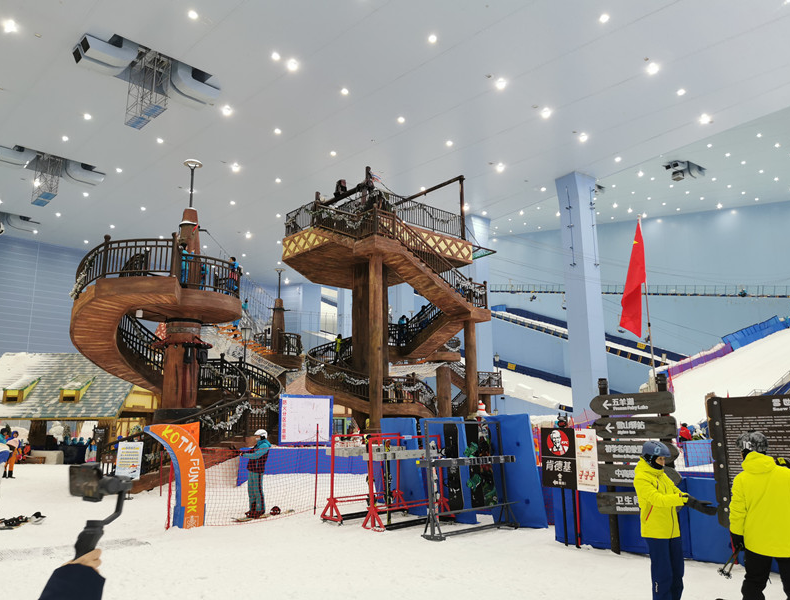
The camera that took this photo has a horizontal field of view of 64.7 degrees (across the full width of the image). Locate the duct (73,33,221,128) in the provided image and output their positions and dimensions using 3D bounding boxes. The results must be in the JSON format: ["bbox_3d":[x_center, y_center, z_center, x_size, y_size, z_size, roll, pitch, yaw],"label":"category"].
[{"bbox_3d":[-11.485,-9.368,29.398,6.100,3.200,3.500,11,-17,-44],"label":"duct"}]

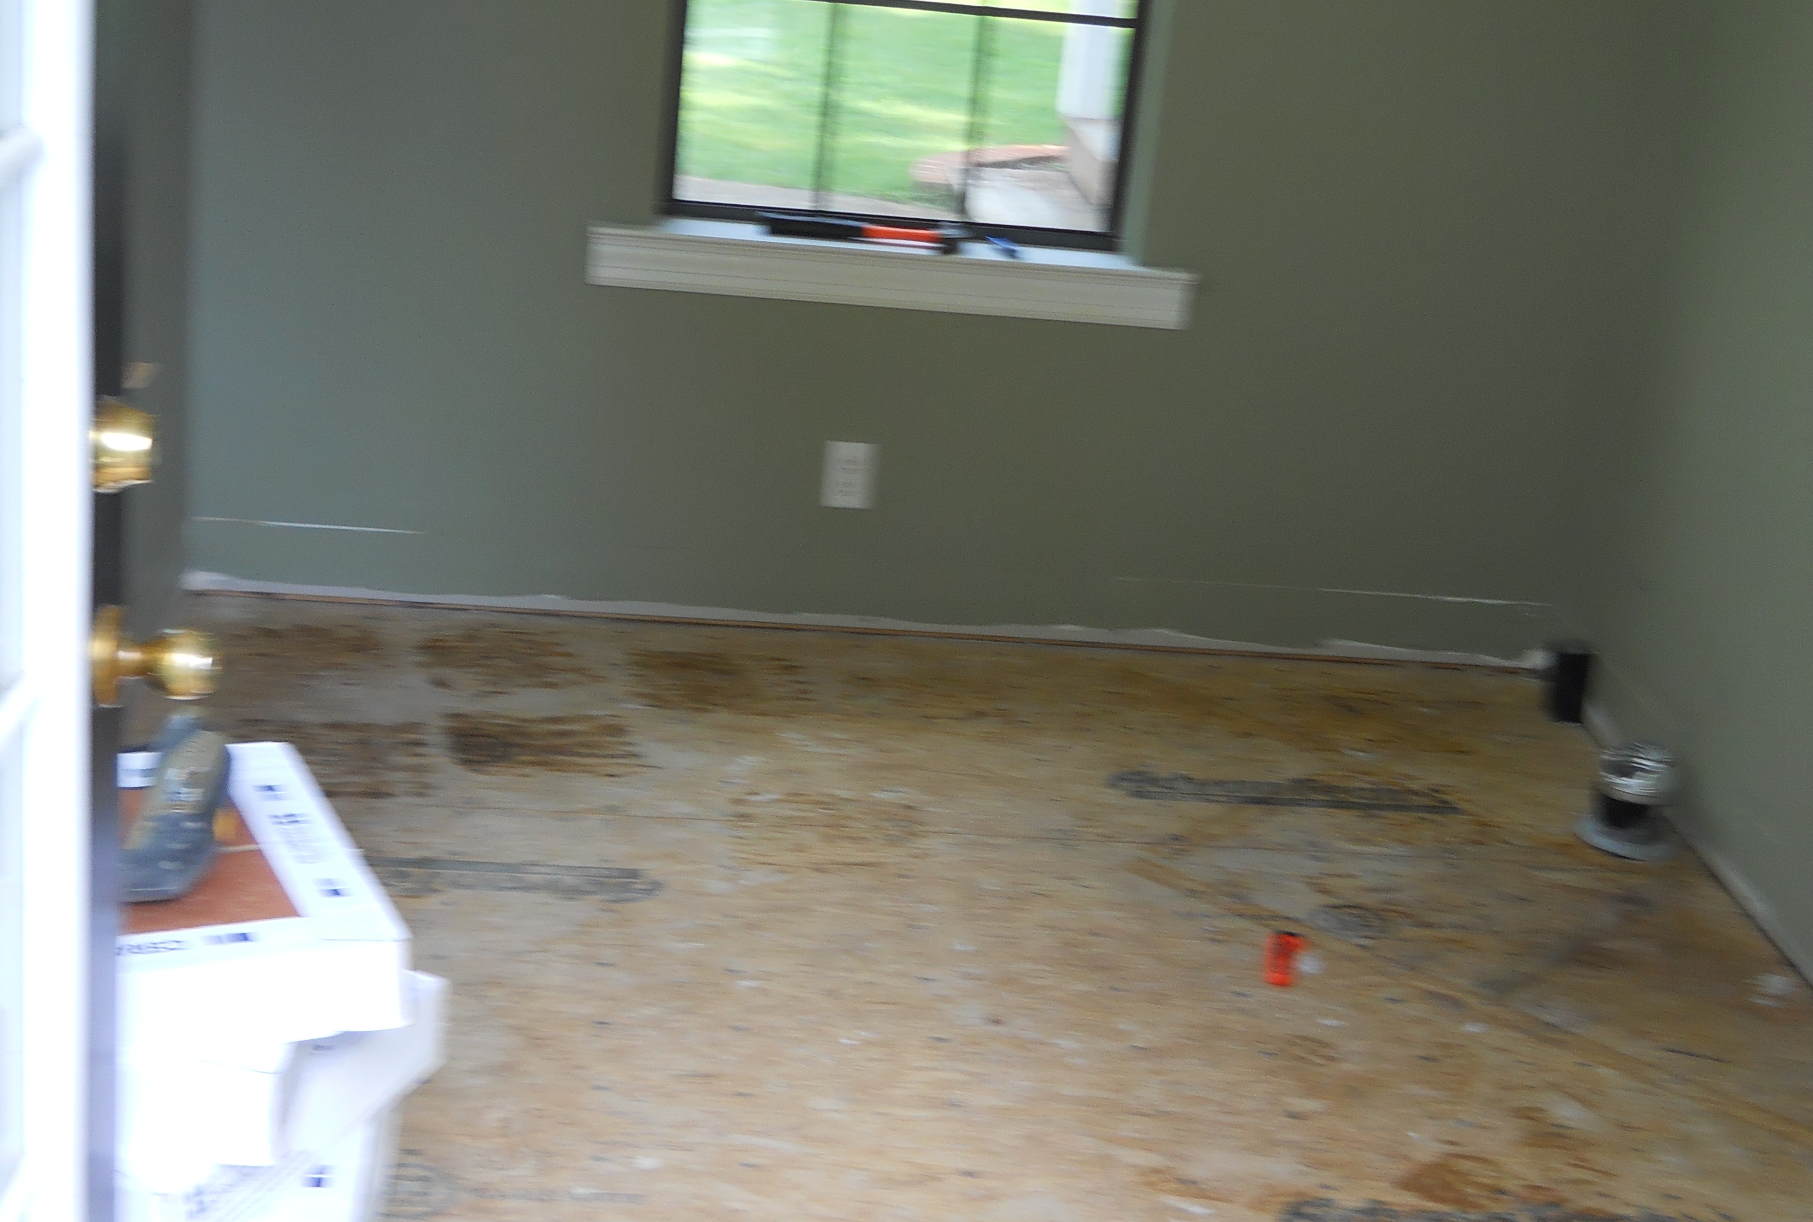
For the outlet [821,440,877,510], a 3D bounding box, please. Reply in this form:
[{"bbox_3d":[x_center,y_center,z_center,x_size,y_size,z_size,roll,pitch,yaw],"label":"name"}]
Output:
[{"bbox_3d":[-0.098,-0.231,4.415,0.070,0.114,0.008,3,20,-6],"label":"outlet"}]

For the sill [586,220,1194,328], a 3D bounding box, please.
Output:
[{"bbox_3d":[-0.024,-0.567,4.333,1.012,0.099,0.116,3,20,-6],"label":"sill"}]

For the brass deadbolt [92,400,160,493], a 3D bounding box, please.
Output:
[{"bbox_3d":[-0.496,-0.103,1.652,0.032,0.060,0.060,3,20,-6],"label":"brass deadbolt"}]

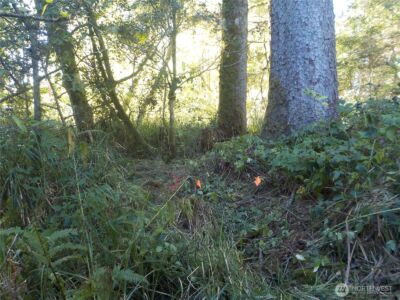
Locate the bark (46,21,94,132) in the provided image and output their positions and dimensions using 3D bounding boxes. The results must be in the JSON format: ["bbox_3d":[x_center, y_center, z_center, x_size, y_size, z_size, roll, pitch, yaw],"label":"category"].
[{"bbox_3d":[-2.716,-1.548,7.300,0.440,2.360,0.420,-15,3,0],"label":"bark"}]

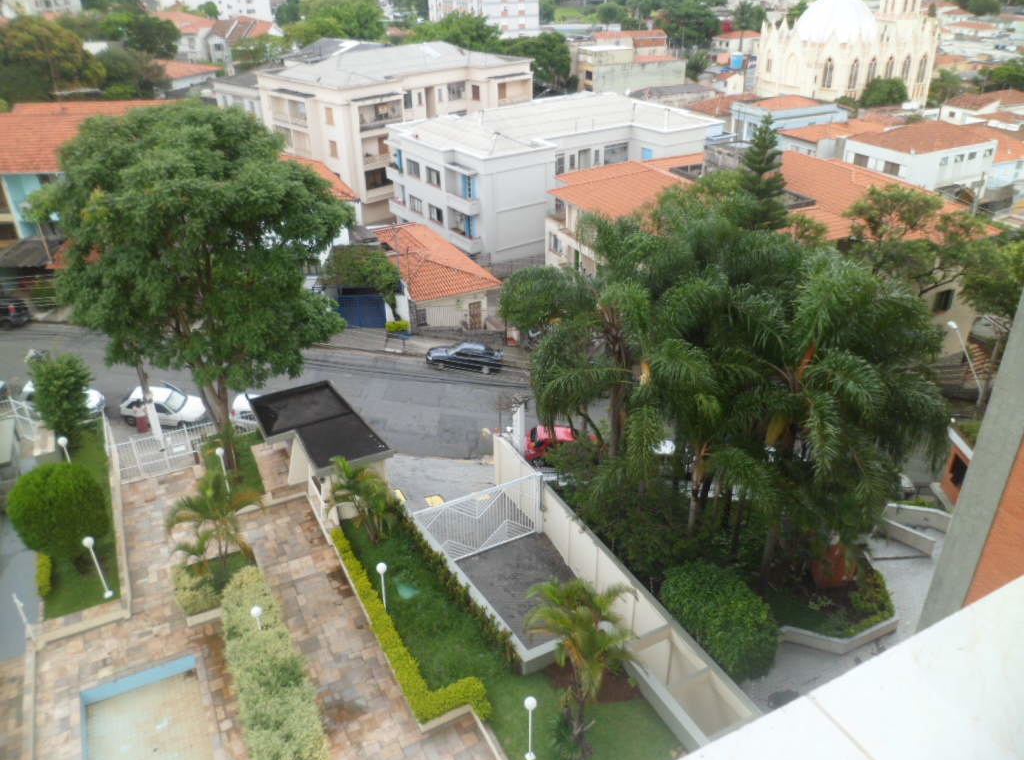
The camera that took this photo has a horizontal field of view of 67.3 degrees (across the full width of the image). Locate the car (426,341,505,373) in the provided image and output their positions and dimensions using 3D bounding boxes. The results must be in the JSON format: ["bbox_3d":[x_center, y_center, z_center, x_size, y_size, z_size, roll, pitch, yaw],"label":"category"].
[{"bbox_3d":[-2.472,-1.433,42.542,4.120,1.420,1.660,5,29,-1],"label":"car"}]

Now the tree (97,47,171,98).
[{"bbox_3d":[-45.185,-35.510,94.418,9.000,10.014,9.000,-13,31,-21],"label":"tree"}]

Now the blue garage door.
[{"bbox_3d":[-9.496,-4.282,48.554,3.100,2.300,0.120,-1,29,1],"label":"blue garage door"}]

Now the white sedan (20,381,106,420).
[{"bbox_3d":[-21.599,0.995,37.334,3.950,1.420,1.650,6,28,-1],"label":"white sedan"}]

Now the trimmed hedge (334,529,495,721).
[{"bbox_3d":[-3.530,7.402,24.527,2.000,0.600,9.450,-15,31,-23],"label":"trimmed hedge"}]

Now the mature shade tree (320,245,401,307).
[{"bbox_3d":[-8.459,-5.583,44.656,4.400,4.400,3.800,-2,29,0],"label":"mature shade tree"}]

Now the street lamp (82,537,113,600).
[{"bbox_3d":[-13.479,6.078,24.959,0.330,2.467,0.330,-2,29,0],"label":"street lamp"}]

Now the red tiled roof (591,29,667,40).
[{"bbox_3d":[22.529,-67.220,149.266,15.000,2.000,6.500,-9,29,-13],"label":"red tiled roof"}]

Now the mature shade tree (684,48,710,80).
[{"bbox_3d":[35.571,-60.888,149.449,5.300,6.400,5.000,-1,29,0],"label":"mature shade tree"}]

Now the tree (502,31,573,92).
[{"bbox_3d":[4.416,-49.379,122.323,11.500,10.700,10.500,-1,29,0],"label":"tree"}]

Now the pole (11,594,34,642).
[{"bbox_3d":[-14.962,7.237,23.544,0.180,1.891,0.180,-2,29,0],"label":"pole"}]

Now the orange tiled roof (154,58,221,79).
[{"bbox_3d":[-41.348,-39.692,98.000,8.500,1.800,8.500,-16,31,-23],"label":"orange tiled roof"}]

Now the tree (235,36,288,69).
[{"bbox_3d":[-40.636,-52.421,127.059,9.000,8.527,9.000,-9,30,-14],"label":"tree"}]

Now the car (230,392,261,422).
[{"bbox_3d":[-11.354,1.695,36.731,3.900,1.440,1.650,5,29,-1],"label":"car"}]

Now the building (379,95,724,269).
[{"bbox_3d":[3.139,-17.011,63.222,22.800,8.500,16.200,-19,34,-29],"label":"building"}]

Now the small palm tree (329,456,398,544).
[{"bbox_3d":[-5.135,4.339,26.790,2.400,3.410,2.300,-2,29,0],"label":"small palm tree"}]

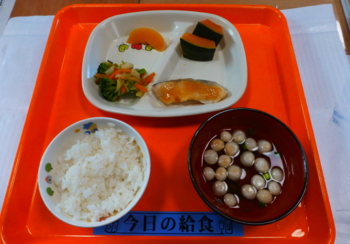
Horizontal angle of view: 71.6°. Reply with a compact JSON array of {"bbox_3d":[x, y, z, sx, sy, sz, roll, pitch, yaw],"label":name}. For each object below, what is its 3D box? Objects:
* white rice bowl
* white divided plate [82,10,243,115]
[{"bbox_3d":[-0.078,0.056,0.265,0.108,0.055,0.108,0,67,0],"label":"white rice bowl"},{"bbox_3d":[-0.014,-0.079,0.338,0.217,0.029,0.174,-1,67,-1],"label":"white divided plate"}]

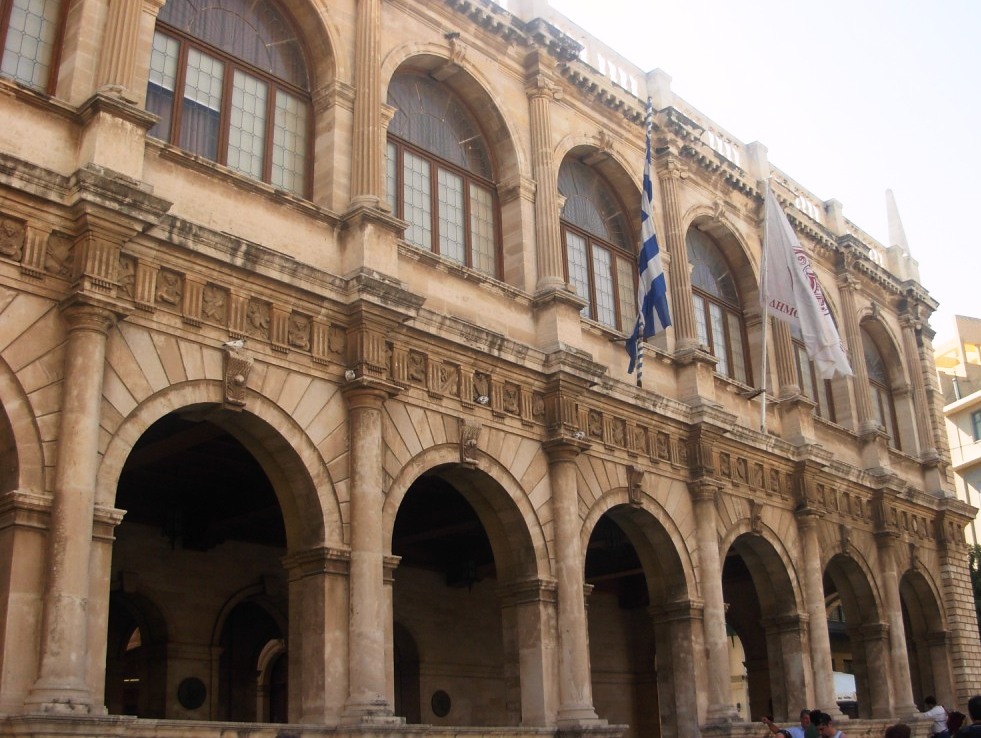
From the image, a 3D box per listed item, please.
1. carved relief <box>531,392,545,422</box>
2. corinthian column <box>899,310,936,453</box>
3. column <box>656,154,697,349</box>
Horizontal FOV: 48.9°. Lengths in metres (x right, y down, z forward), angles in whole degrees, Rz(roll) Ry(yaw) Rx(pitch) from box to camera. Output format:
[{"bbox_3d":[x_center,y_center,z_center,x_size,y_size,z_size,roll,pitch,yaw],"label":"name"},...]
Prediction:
[{"bbox_3d":[0.729,0.545,16.036,0.105,0.435,0.300,-21,-28,40],"label":"carved relief"},{"bbox_3d":[11.793,0.505,29.802,0.500,4.280,0.620,-21,-28,40],"label":"corinthian column"},{"bbox_3d":[3.538,-2.198,20.163,0.525,3.975,0.563,-2,-21,-1],"label":"column"}]

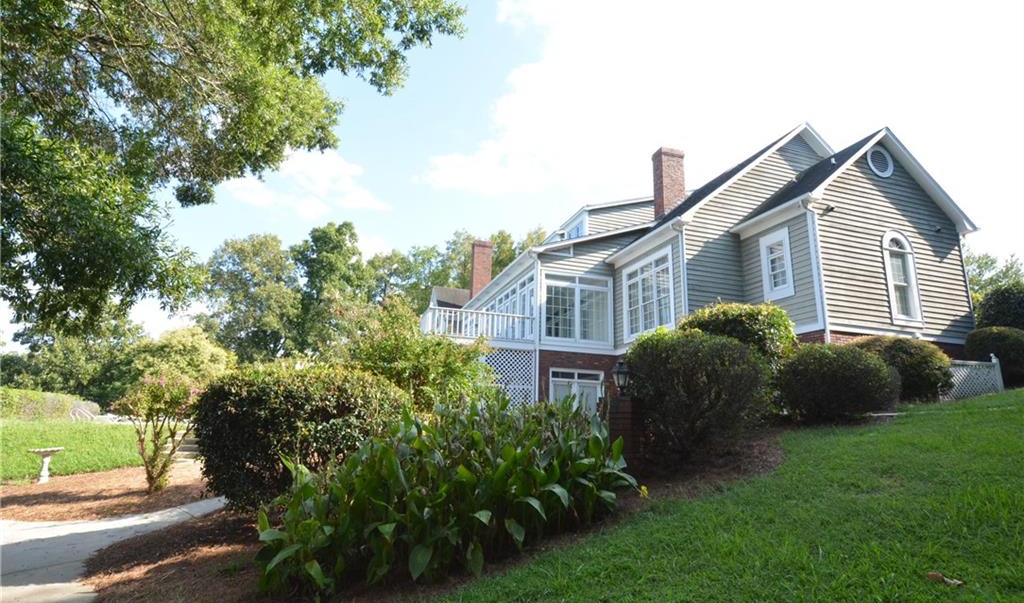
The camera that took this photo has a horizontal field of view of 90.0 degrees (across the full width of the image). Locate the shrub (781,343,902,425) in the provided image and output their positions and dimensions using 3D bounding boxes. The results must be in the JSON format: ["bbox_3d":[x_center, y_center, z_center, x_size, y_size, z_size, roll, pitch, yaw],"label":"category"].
[{"bbox_3d":[4.793,1.216,7.635,1.500,1.145,1.450,-6,-16,31],"label":"shrub"}]

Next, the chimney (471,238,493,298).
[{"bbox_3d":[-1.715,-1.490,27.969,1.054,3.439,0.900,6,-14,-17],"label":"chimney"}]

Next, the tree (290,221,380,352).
[{"bbox_3d":[-12.523,1.789,37.623,5.625,16.056,6.500,6,-14,-18],"label":"tree"}]

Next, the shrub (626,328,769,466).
[{"bbox_3d":[2.391,1.234,6.719,1.739,1.780,1.650,-3,-14,19],"label":"shrub"}]

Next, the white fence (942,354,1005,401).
[{"bbox_3d":[9.448,1.587,10.554,1.945,0.970,0.090,6,-14,-17],"label":"white fence"}]

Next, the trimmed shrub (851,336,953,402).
[{"bbox_3d":[6.770,1.200,9.058,1.423,1.152,1.500,-8,-16,36],"label":"trimmed shrub"}]

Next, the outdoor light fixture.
[{"bbox_3d":[1.356,0.947,6.352,0.210,0.406,0.210,-1,-14,12],"label":"outdoor light fixture"}]

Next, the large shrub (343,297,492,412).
[{"bbox_3d":[-2.030,1.774,11.383,3.220,3.855,2.900,4,-13,-9],"label":"large shrub"}]

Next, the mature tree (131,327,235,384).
[{"bbox_3d":[-14.504,3.351,22.995,3.892,4.385,3.892,10,-16,-31],"label":"mature tree"}]

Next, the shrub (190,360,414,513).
[{"bbox_3d":[-3.107,2.008,7.722,3.018,2.151,2.500,7,-14,-20],"label":"shrub"}]

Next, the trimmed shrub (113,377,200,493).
[{"bbox_3d":[-6.721,2.448,9.567,1.374,2.140,1.374,10,-16,-33],"label":"trimmed shrub"}]

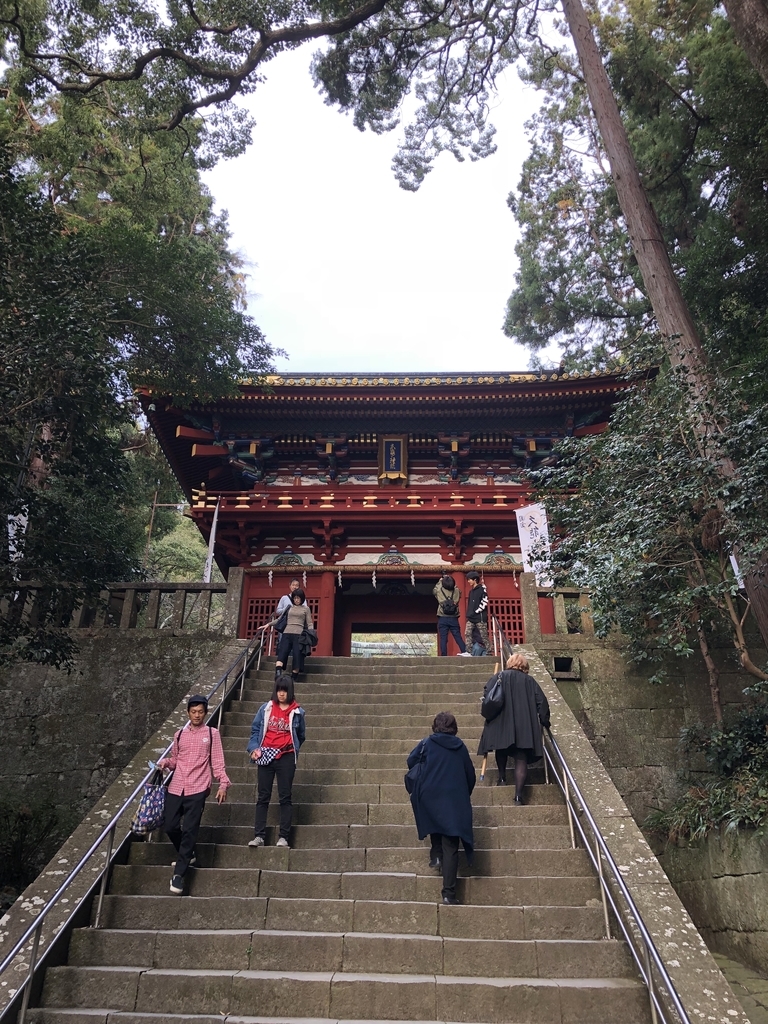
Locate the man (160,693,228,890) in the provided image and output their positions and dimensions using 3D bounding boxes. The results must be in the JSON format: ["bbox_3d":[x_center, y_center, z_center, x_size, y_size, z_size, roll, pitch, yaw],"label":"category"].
[{"bbox_3d":[-1.647,2.415,7.201,0.550,1.638,0.480,2,-25,-5],"label":"man"}]

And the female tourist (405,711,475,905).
[{"bbox_3d":[0.483,2.532,7.202,0.580,1.573,0.500,-1,-25,2],"label":"female tourist"}]

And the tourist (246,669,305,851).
[{"bbox_3d":[-1.036,2.369,7.982,0.510,1.613,0.340,-3,-25,6],"label":"tourist"}]

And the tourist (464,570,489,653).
[{"bbox_3d":[1.634,1.834,14.630,0.310,1.669,0.430,13,-28,-25],"label":"tourist"}]

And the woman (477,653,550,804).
[{"bbox_3d":[1.407,2.330,9.003,0.680,1.606,0.500,-1,-25,3],"label":"woman"}]

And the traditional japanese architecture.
[{"bbox_3d":[0.281,0.447,22.156,11.700,10.500,8.800,0,-25,0],"label":"traditional japanese architecture"}]

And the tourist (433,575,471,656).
[{"bbox_3d":[1.195,1.872,14.667,0.600,1.630,0.450,2,-25,-4],"label":"tourist"}]

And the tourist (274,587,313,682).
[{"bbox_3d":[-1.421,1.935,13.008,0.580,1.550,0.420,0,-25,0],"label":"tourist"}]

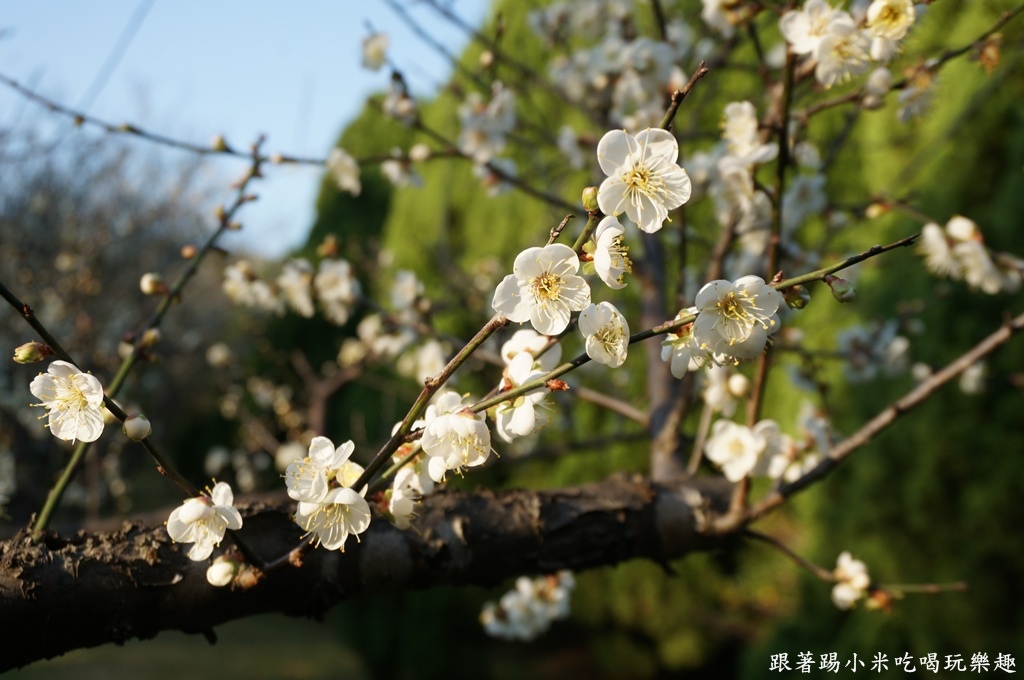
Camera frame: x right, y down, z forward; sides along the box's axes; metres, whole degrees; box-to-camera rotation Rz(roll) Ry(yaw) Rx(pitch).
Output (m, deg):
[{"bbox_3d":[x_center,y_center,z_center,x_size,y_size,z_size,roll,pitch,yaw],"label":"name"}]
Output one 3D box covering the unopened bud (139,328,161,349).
[{"bbox_3d":[-0.125,-0.001,0.470,0.006,0.007,0.006,40,6,0],"label":"unopened bud"}]

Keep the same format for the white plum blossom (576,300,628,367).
[{"bbox_3d":[0.024,-0.001,0.365,0.018,0.018,0.011,4,-1,-37],"label":"white plum blossom"}]

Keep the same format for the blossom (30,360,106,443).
[{"bbox_3d":[-0.122,0.017,0.375,0.022,0.022,0.013,-3,7,31],"label":"blossom"}]

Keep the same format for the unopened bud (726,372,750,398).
[{"bbox_3d":[0.079,0.016,0.475,0.008,0.009,0.008,0,-5,0],"label":"unopened bud"}]

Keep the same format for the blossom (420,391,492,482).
[{"bbox_3d":[-0.015,0.027,0.380,0.021,0.015,0.022,0,-45,-4],"label":"blossom"}]

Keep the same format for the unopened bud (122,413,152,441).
[{"bbox_3d":[-0.103,0.024,0.375,0.008,0.008,0.008,0,-5,0],"label":"unopened bud"}]

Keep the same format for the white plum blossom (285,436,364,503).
[{"bbox_3d":[-0.053,0.037,0.385,0.014,0.020,0.021,-12,4,-42],"label":"white plum blossom"}]

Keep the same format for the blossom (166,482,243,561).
[{"bbox_3d":[-0.087,0.051,0.385,0.021,0.022,0.013,-1,31,7],"label":"blossom"}]

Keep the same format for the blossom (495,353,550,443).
[{"bbox_3d":[0.003,0.017,0.395,0.015,0.023,0.021,29,-15,-18],"label":"blossom"}]

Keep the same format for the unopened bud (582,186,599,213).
[{"bbox_3d":[0.021,-0.037,0.362,0.004,0.007,0.004,-7,6,0],"label":"unopened bud"}]

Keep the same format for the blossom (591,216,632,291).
[{"bbox_3d":[0.026,-0.023,0.362,0.013,0.019,0.019,9,-1,24],"label":"blossom"}]

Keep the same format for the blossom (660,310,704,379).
[{"bbox_3d":[0.049,0.002,0.383,0.021,0.013,0.022,-42,-23,20],"label":"blossom"}]

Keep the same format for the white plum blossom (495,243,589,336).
[{"bbox_3d":[0.008,-0.013,0.360,0.025,0.025,0.013,0,9,0],"label":"white plum blossom"}]

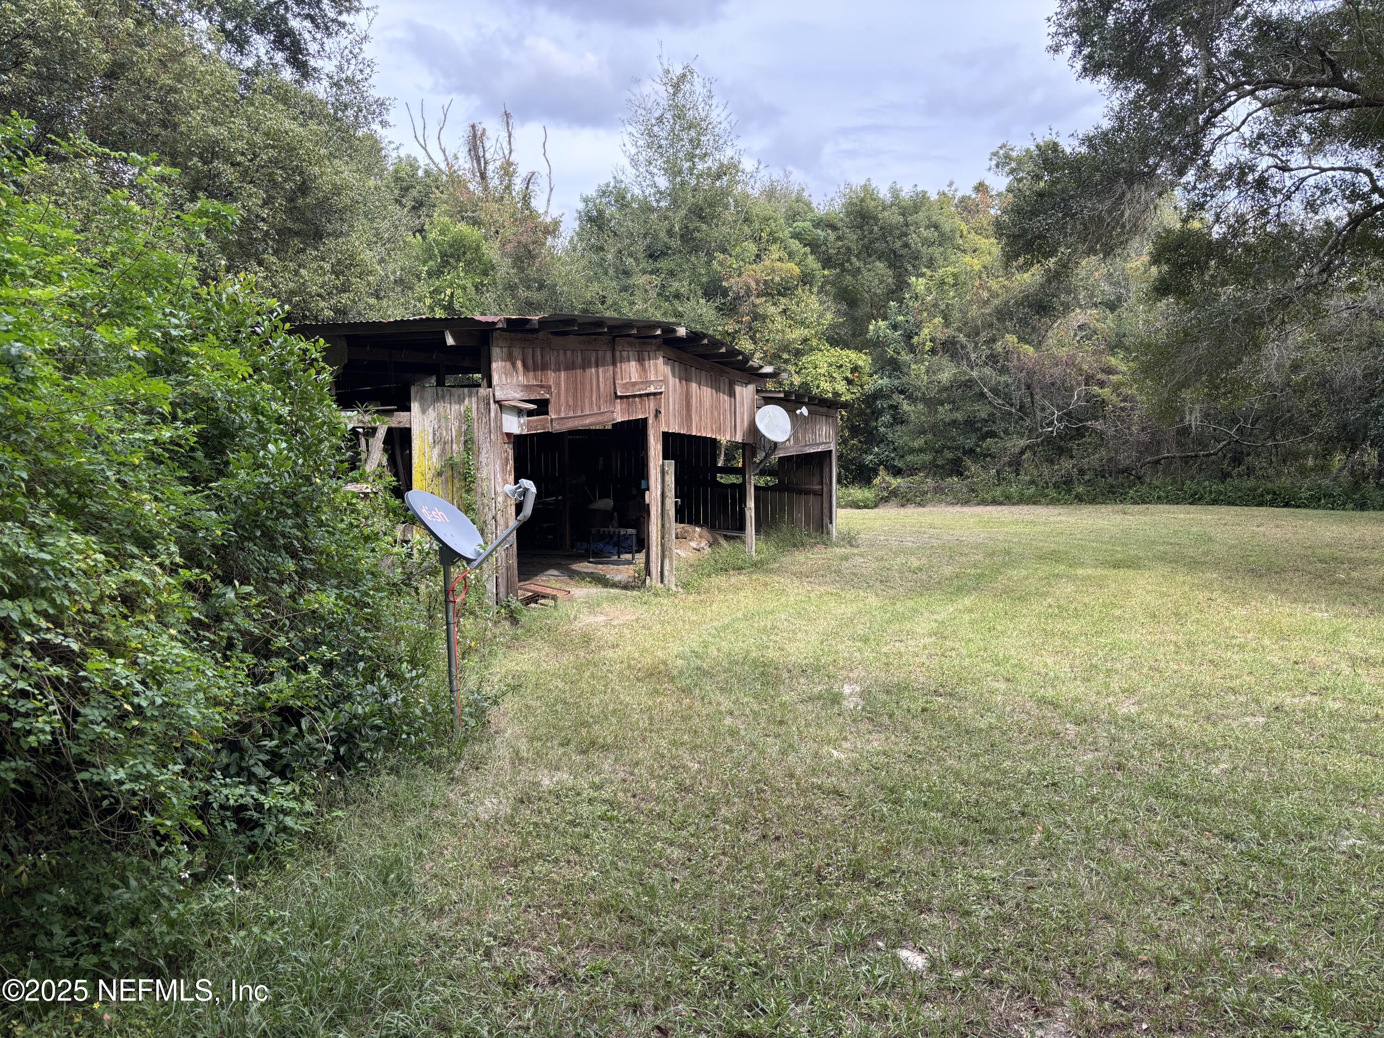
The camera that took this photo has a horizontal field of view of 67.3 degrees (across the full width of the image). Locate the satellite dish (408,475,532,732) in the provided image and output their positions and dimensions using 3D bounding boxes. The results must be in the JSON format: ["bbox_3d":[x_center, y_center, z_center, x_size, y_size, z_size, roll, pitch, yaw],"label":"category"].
[{"bbox_3d":[-1.245,0.490,5.860,0.770,1.460,0.520,1,4,17],"label":"satellite dish"}]

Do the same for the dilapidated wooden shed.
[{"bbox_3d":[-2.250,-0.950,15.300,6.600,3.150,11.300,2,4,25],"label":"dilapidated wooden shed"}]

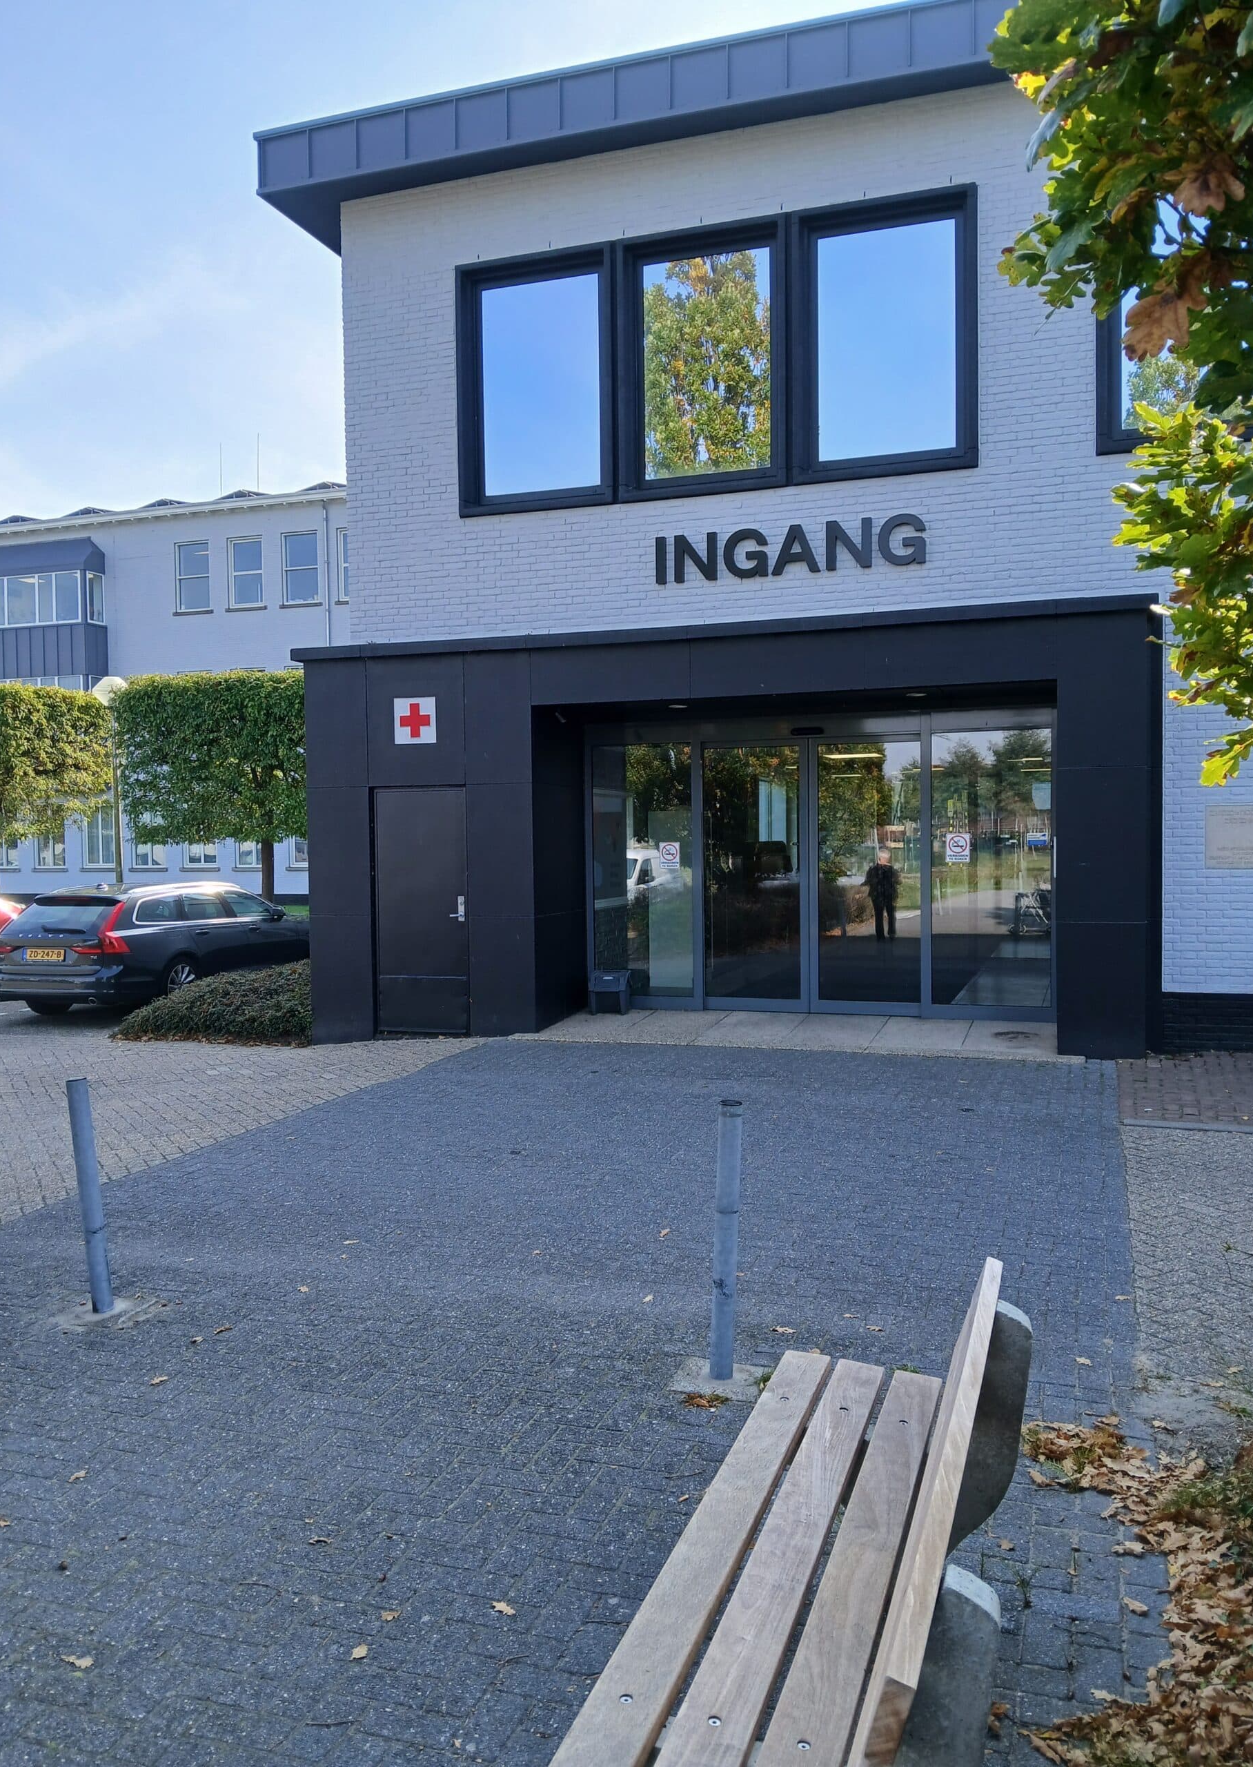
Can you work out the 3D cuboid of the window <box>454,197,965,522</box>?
[{"bbox_3d":[0.646,-4.435,11.267,4.529,2.236,0.150,0,2,18],"label":"window"}]

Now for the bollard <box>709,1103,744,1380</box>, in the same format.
[{"bbox_3d":[0.335,1.188,4.430,0.076,0.919,0.076,3,2,18],"label":"bollard"}]

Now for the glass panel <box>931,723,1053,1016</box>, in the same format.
[{"bbox_3d":[3.063,-0.121,11.144,0.970,2.300,0.040,0,2,18],"label":"glass panel"}]

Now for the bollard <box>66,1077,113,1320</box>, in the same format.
[{"bbox_3d":[-2.101,1.207,5.195,0.077,0.907,0.077,-7,-1,18],"label":"bollard"}]

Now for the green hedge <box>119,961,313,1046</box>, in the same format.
[{"bbox_3d":[-3.464,1.216,14.271,2.500,0.620,3.800,0,2,18],"label":"green hedge"}]

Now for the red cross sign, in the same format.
[{"bbox_3d":[-1.859,-1.430,11.674,0.403,0.412,0.020,0,2,18],"label":"red cross sign"}]

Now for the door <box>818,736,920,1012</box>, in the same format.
[{"bbox_3d":[2.160,-0.094,11.899,0.964,2.454,0.070,0,2,18],"label":"door"}]

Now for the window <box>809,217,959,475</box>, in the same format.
[{"bbox_3d":[2.127,-4.422,10.846,1.134,1.859,0.090,0,2,18],"label":"window"}]

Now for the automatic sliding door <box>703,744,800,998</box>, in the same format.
[{"bbox_3d":[1.176,-0.084,12.214,0.958,2.424,0.070,0,2,18],"label":"automatic sliding door"}]

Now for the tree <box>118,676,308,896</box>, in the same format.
[{"bbox_3d":[-6.010,-1.035,22.474,3.800,4.660,3.100,0,2,18],"label":"tree"}]

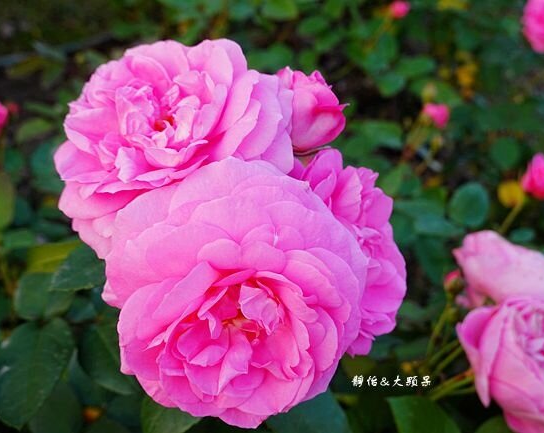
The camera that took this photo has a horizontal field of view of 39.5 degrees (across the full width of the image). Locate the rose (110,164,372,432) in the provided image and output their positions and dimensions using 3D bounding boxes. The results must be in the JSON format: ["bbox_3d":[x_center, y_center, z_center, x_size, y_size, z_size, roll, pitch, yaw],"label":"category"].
[{"bbox_3d":[-0.015,0.031,0.305,0.105,0.106,0.065,0,11,0],"label":"rose"}]

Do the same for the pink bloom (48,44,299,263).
[{"bbox_3d":[-0.043,-0.030,0.335,0.105,0.098,0.065,-3,-17,10],"label":"pink bloom"}]

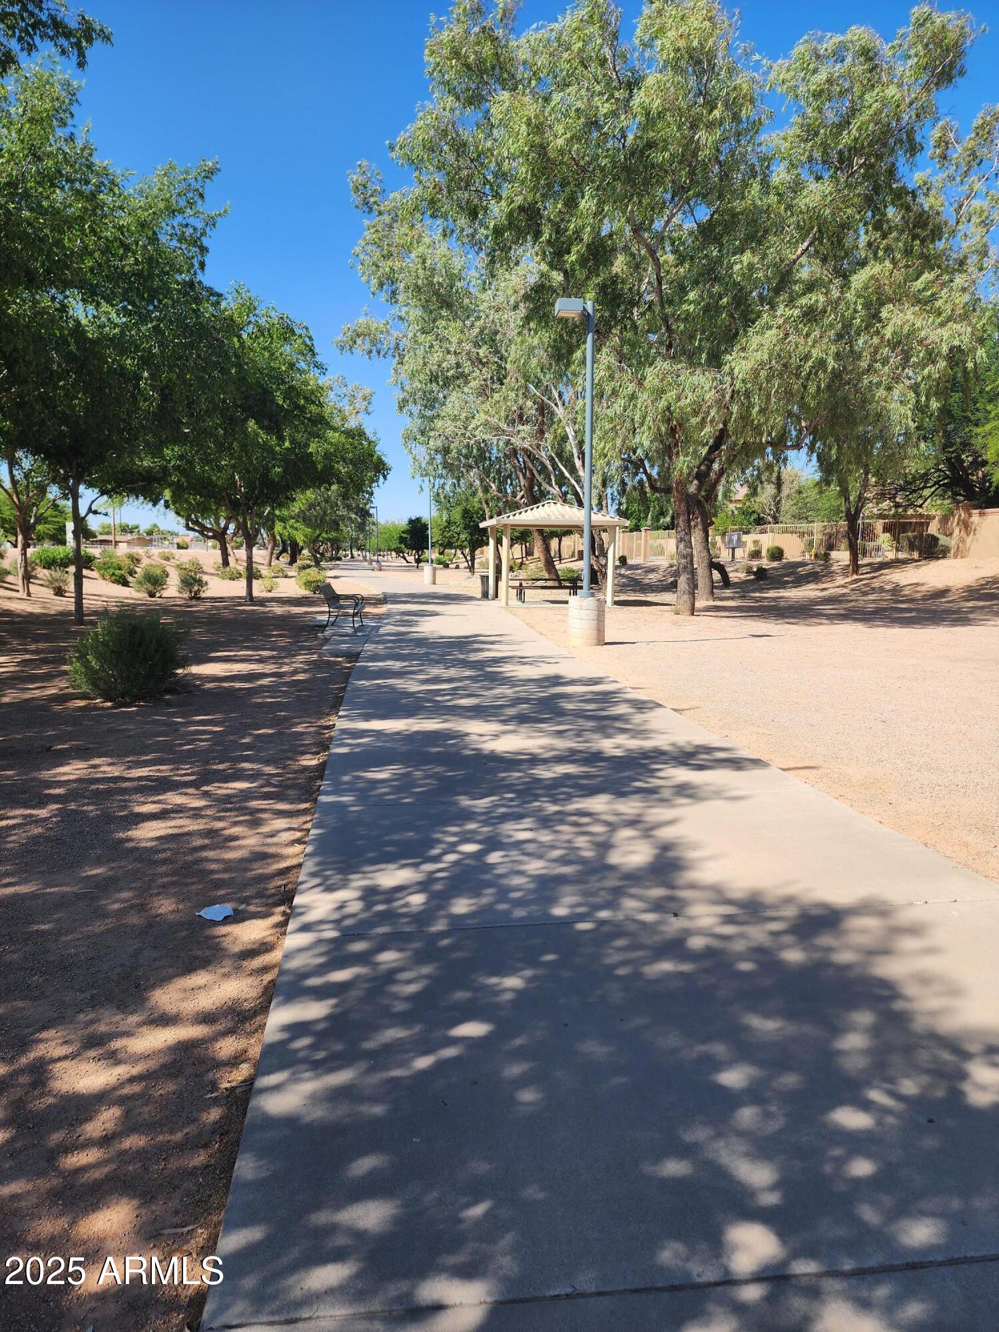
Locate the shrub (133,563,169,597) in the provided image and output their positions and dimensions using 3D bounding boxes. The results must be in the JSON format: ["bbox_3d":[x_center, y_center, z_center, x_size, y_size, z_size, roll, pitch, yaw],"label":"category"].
[{"bbox_3d":[-11.600,-2.831,29.378,1.172,1.135,1.172,-3,8,-21],"label":"shrub"}]

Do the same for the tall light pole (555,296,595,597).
[{"bbox_3d":[1.198,-3.451,14.171,0.614,4.696,0.360,-1,7,-5],"label":"tall light pole"}]

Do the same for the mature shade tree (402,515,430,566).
[{"bbox_3d":[-7.291,-10.662,76.263,2.439,4.529,2.439,-1,7,-5],"label":"mature shade tree"}]

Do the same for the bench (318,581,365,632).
[{"bbox_3d":[-3.079,-1.152,17.331,0.680,0.880,1.600,-1,7,-5],"label":"bench"}]

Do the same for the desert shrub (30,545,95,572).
[{"bbox_3d":[-17.948,-4.408,36.234,2.524,1.057,2.019,-4,8,-26],"label":"desert shrub"}]

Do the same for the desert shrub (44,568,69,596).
[{"bbox_3d":[-14.730,-2.789,29.384,0.789,0.912,0.789,-4,8,-26],"label":"desert shrub"}]

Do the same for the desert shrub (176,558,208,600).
[{"bbox_3d":[-10.010,-2.815,28.776,1.024,1.297,1.024,-3,8,-19],"label":"desert shrub"}]

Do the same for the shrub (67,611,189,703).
[{"bbox_3d":[-3.982,-0.102,9.413,1.193,0.958,1.193,-3,8,-23],"label":"shrub"}]

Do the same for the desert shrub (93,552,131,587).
[{"bbox_3d":[-14.386,-3.567,32.813,1.376,1.228,1.376,-3,8,-23],"label":"desert shrub"}]

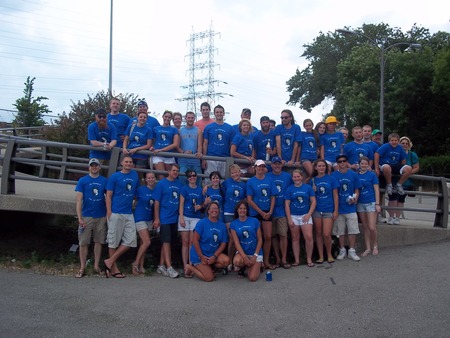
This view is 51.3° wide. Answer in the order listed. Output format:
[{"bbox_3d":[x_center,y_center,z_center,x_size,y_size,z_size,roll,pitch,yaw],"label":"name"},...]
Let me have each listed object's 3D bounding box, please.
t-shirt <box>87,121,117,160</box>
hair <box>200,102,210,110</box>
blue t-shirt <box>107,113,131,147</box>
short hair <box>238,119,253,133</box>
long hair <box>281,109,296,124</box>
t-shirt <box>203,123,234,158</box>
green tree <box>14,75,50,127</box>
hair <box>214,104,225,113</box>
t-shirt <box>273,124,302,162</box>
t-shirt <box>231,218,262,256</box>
[{"bbox_3d":[-2.115,-0.481,8.050,0.500,0.670,0.340,1,8,-11],"label":"t-shirt"},{"bbox_3d":[-0.351,-1.130,8.550,0.175,0.160,0.195,1,0,-2],"label":"hair"},{"bbox_3d":[-1.883,-0.657,8.200,0.500,0.660,0.280,1,-1,-9],"label":"blue t-shirt"},{"bbox_3d":[0.361,-0.761,8.250,0.230,0.250,0.230,1,-1,-2],"label":"short hair"},{"bbox_3d":[1.128,-0.907,8.250,0.210,0.270,0.230,0,-1,37],"label":"long hair"},{"bbox_3d":[-0.112,-0.510,8.100,0.530,0.640,0.280,1,-1,-1],"label":"t-shirt"},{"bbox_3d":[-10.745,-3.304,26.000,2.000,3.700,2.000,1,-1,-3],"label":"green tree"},{"bbox_3d":[-0.099,-1.075,8.400,0.170,0.150,0.200,1,-1,-1],"label":"hair"},{"bbox_3d":[1.112,-0.447,8.200,0.490,0.670,0.300,1,0,9],"label":"t-shirt"},{"bbox_3d":[0.311,0.954,6.620,0.460,0.540,0.280,1,-1,-2],"label":"t-shirt"}]

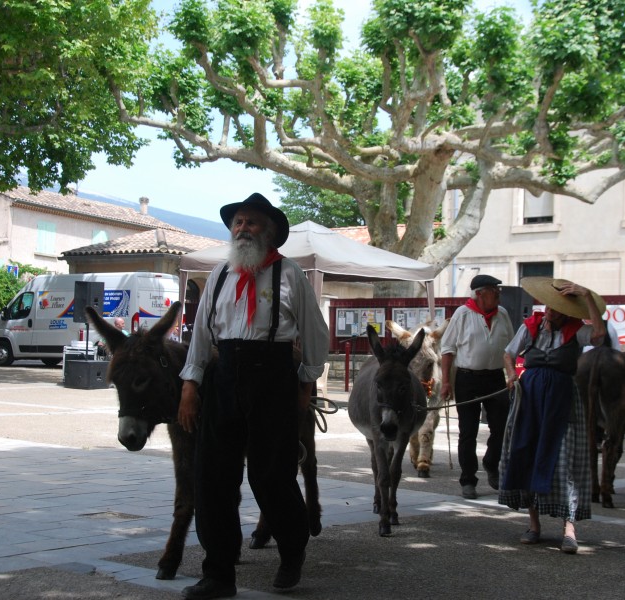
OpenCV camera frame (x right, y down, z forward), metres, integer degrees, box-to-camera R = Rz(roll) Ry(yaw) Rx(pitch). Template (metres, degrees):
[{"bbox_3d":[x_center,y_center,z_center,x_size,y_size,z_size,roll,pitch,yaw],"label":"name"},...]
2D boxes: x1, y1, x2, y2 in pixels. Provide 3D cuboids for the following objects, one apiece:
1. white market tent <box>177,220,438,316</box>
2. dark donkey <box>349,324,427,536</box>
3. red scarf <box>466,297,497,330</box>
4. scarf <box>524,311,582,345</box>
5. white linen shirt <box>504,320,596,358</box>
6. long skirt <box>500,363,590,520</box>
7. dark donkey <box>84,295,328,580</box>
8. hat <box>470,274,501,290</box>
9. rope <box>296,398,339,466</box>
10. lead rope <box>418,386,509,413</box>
[{"bbox_3d":[-0.122,0.221,19.863,3.000,3.100,3.000,0,-3,42],"label":"white market tent"},{"bbox_3d":[0.491,0.806,7.776,0.510,1.280,1.620,2,-2,2],"label":"dark donkey"},{"bbox_3d":[1.313,0.105,9.270,0.230,0.260,0.200,3,-2,-18],"label":"red scarf"},{"bbox_3d":[1.409,0.161,6.980,0.330,0.200,0.270,1,-2,18],"label":"scarf"},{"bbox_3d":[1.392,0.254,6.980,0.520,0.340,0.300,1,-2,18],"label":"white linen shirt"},{"bbox_3d":[1.367,0.851,7.030,0.510,0.890,0.460,1,-2,18],"label":"long skirt"},{"bbox_3d":[-0.416,0.705,6.198,0.520,1.310,1.780,1,-2,26],"label":"dark donkey"},{"bbox_3d":[1.351,-0.136,9.270,0.260,0.120,0.230,0,-3,41],"label":"hat"},{"bbox_3d":[0.028,0.604,5.520,0.200,0.310,0.160,2,-2,-12],"label":"rope"},{"bbox_3d":[0.890,0.590,7.080,0.530,0.160,0.150,1,-2,20],"label":"lead rope"}]

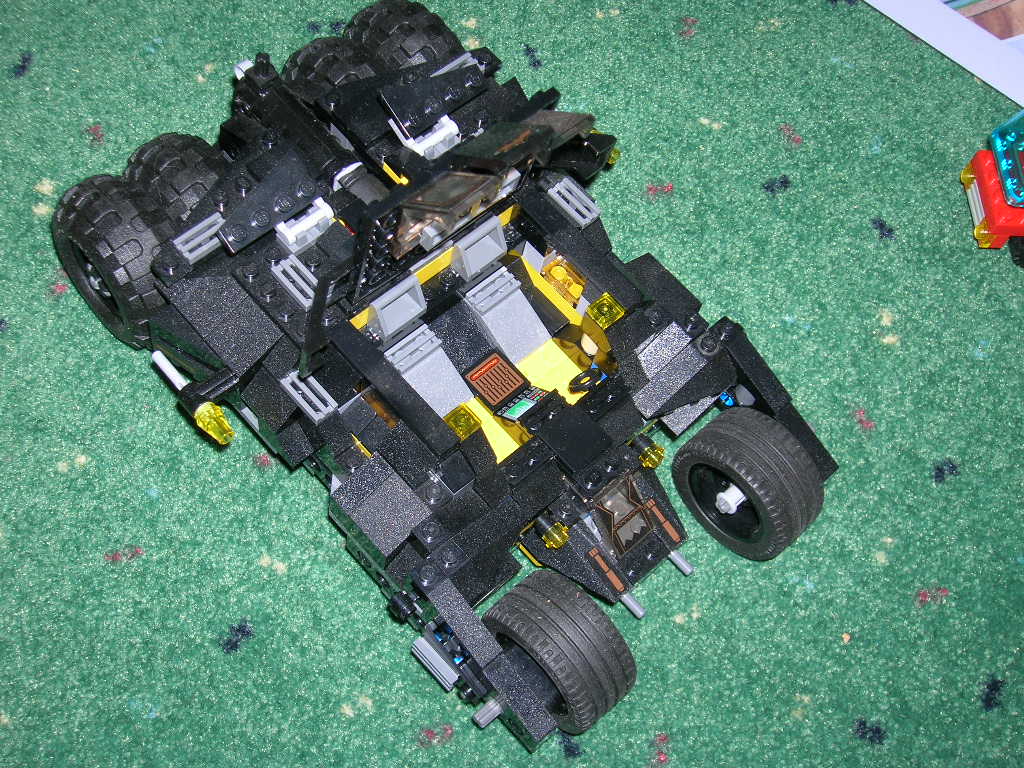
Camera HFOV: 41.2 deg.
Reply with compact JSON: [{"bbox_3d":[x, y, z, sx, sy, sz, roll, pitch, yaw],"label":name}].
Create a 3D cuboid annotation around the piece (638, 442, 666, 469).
[{"bbox_3d":[0.042,0.022,0.411,0.007,0.007,0.005,-38,72,-22],"label":"piece"}]

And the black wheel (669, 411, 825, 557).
[{"bbox_3d":[0.073,0.031,0.425,0.024,0.043,0.043,-38,74,-21],"label":"black wheel"}]

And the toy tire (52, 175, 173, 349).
[{"bbox_3d":[-0.118,-0.036,0.421,0.026,0.058,0.058,-38,75,-21],"label":"toy tire"}]

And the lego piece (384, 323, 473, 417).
[{"bbox_3d":[-0.025,-0.002,0.413,0.016,0.013,0.024,-38,75,-21],"label":"lego piece"}]

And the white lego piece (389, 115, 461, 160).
[{"bbox_3d":[-0.025,-0.074,0.408,0.016,0.011,0.013,-38,72,-22],"label":"white lego piece"}]

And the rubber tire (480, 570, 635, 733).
[{"bbox_3d":[0.013,0.077,0.390,0.028,0.043,0.043,-38,72,-22],"label":"rubber tire"}]

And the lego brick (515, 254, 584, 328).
[{"bbox_3d":[0.014,-0.029,0.408,0.007,0.010,0.028,-38,72,-22],"label":"lego brick"}]

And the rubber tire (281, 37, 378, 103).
[{"bbox_3d":[-0.054,-0.091,0.470,0.026,0.056,0.056,-38,74,-21],"label":"rubber tire"}]

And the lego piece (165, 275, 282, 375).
[{"bbox_3d":[-0.081,-0.020,0.393,0.020,0.010,0.032,-38,74,-21],"label":"lego piece"}]

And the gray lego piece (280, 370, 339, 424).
[{"bbox_3d":[-0.058,0.003,0.391,0.008,0.003,0.016,-38,74,-21],"label":"gray lego piece"}]

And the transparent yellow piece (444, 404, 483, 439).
[{"bbox_3d":[-0.014,0.011,0.381,0.008,0.003,0.008,-38,74,-21],"label":"transparent yellow piece"}]

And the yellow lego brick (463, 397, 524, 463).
[{"bbox_3d":[-0.010,0.018,0.416,0.016,0.006,0.024,-38,75,-21],"label":"yellow lego brick"}]

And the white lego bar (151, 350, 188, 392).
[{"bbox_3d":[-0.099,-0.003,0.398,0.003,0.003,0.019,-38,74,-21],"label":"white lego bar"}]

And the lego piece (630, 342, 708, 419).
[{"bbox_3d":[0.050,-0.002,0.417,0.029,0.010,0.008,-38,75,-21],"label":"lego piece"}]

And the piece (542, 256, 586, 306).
[{"bbox_3d":[0.016,-0.031,0.424,0.008,0.004,0.016,-38,74,-21],"label":"piece"}]

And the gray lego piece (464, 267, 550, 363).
[{"bbox_3d":[-0.001,-0.021,0.425,0.016,0.013,0.024,-38,75,-21],"label":"gray lego piece"}]

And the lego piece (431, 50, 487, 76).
[{"bbox_3d":[-0.016,-0.096,0.425,0.016,0.003,0.008,-38,75,-21],"label":"lego piece"}]

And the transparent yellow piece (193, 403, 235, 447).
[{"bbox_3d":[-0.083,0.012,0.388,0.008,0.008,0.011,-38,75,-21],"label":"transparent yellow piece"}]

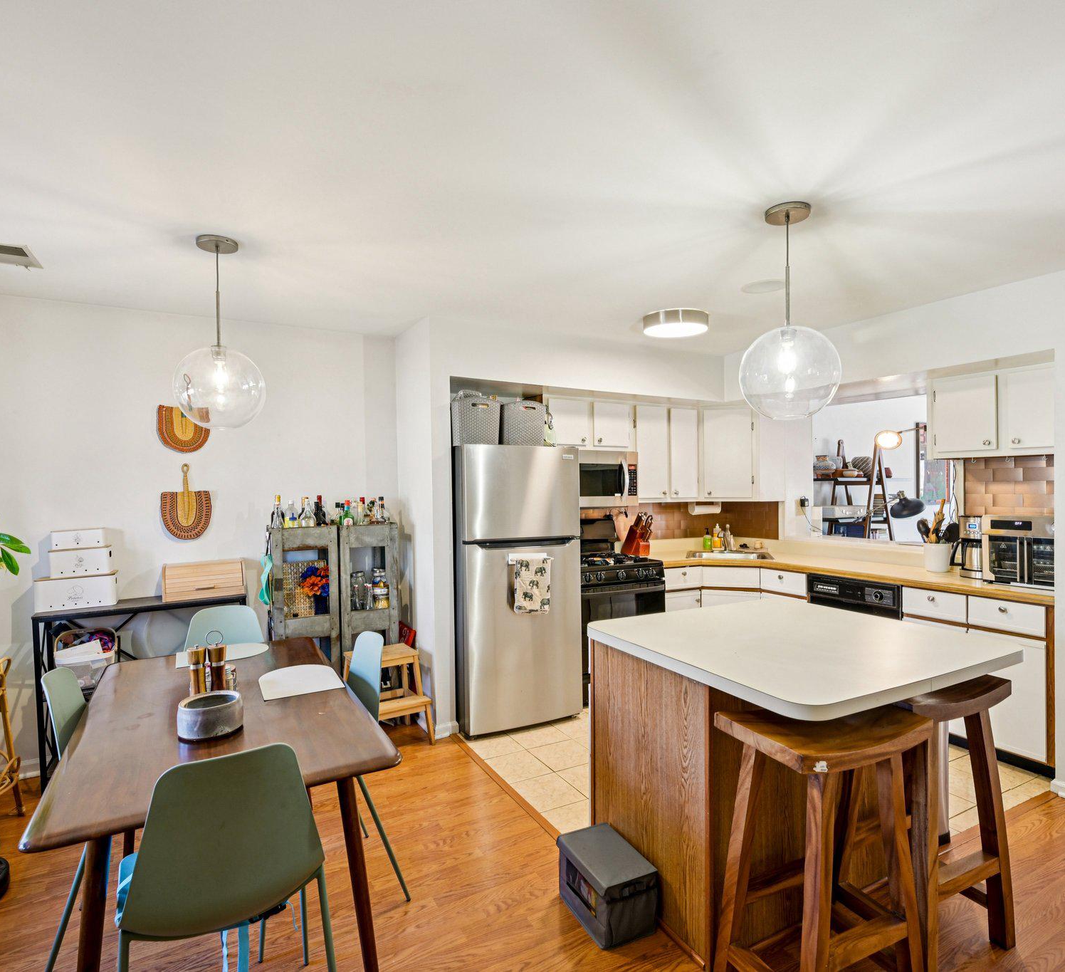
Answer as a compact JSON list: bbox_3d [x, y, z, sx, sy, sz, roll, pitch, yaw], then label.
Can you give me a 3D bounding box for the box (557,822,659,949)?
[{"bbox_3d":[0.254,1.351,2.069,0.200,0.205,0.300,0,0,-28],"label":"box"}]

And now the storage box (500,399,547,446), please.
[{"bbox_3d":[-0.114,-0.382,3.864,0.295,0.290,0.330,-1,0,-28],"label":"storage box"}]

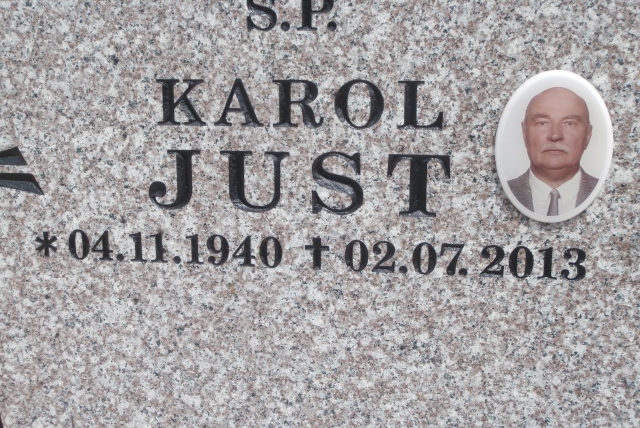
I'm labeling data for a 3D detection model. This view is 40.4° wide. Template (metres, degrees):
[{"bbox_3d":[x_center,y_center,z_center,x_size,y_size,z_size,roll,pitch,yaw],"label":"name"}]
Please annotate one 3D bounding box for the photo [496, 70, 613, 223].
[{"bbox_3d":[0.183,-0.052,0.681,0.090,0.120,0.010,3,9,10],"label":"photo"}]

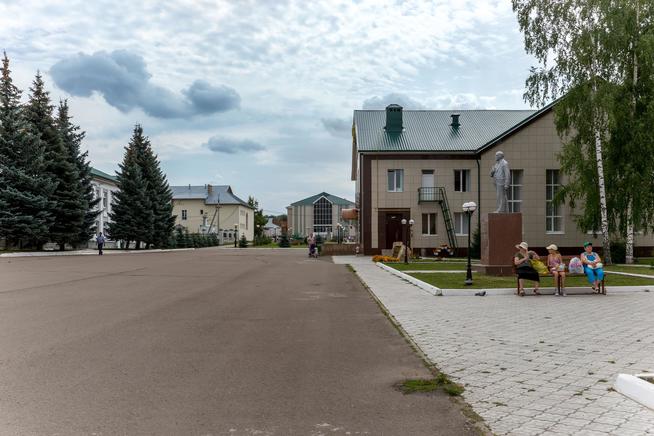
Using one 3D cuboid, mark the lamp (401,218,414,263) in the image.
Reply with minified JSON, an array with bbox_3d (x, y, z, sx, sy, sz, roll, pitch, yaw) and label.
[{"bbox_3d":[4.285,1.257,28.900,0.620,2.420,0.340,0,-2,0],"label":"lamp"}]

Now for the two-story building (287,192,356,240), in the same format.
[{"bbox_3d":[-0.672,-0.105,131.081,16.500,11.800,18.000,0,-2,0],"label":"two-story building"}]

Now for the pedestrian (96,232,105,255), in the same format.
[{"bbox_3d":[-17.232,1.978,41.457,0.550,1.730,0.420,0,-2,-6],"label":"pedestrian"}]

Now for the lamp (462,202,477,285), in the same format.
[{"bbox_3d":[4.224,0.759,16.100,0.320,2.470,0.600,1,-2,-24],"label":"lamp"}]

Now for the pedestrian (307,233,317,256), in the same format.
[{"bbox_3d":[-1.026,1.843,36.800,0.600,1.630,0.500,0,-2,-14],"label":"pedestrian"}]

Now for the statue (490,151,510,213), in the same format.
[{"bbox_3d":[6.481,-1.326,20.300,0.700,2.340,0.820,0,-2,-5],"label":"statue"}]

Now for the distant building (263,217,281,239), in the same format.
[{"bbox_3d":[-14.633,3.060,145.000,7.000,6.500,7.500,0,-2,0],"label":"distant building"}]

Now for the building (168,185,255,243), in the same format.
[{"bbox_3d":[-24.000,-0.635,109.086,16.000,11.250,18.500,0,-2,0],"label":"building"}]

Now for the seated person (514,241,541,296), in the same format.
[{"bbox_3d":[4.826,1.220,13.116,0.660,1.300,0.750,0,-2,-6],"label":"seated person"}]

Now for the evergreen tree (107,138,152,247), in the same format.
[{"bbox_3d":[-20.267,-3.209,56.643,5.300,12.700,5.300,0,-2,0],"label":"evergreen tree"}]

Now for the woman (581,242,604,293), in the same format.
[{"bbox_3d":[6.413,1.215,13.116,0.550,1.270,0.700,0,-2,-2],"label":"woman"}]

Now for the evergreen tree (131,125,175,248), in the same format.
[{"bbox_3d":[-19.087,-3.242,57.000,5.800,13.100,5.800,0,-2,0],"label":"evergreen tree"}]

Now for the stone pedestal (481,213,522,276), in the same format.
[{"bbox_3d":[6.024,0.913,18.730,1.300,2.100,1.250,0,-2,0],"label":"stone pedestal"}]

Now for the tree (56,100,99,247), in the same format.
[{"bbox_3d":[-24.760,-4.103,52.000,5.800,14.400,5.800,0,-2,0],"label":"tree"}]

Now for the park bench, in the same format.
[{"bbox_3d":[5.651,1.416,13.259,2.150,0.920,0.600,0,-2,0],"label":"park bench"}]

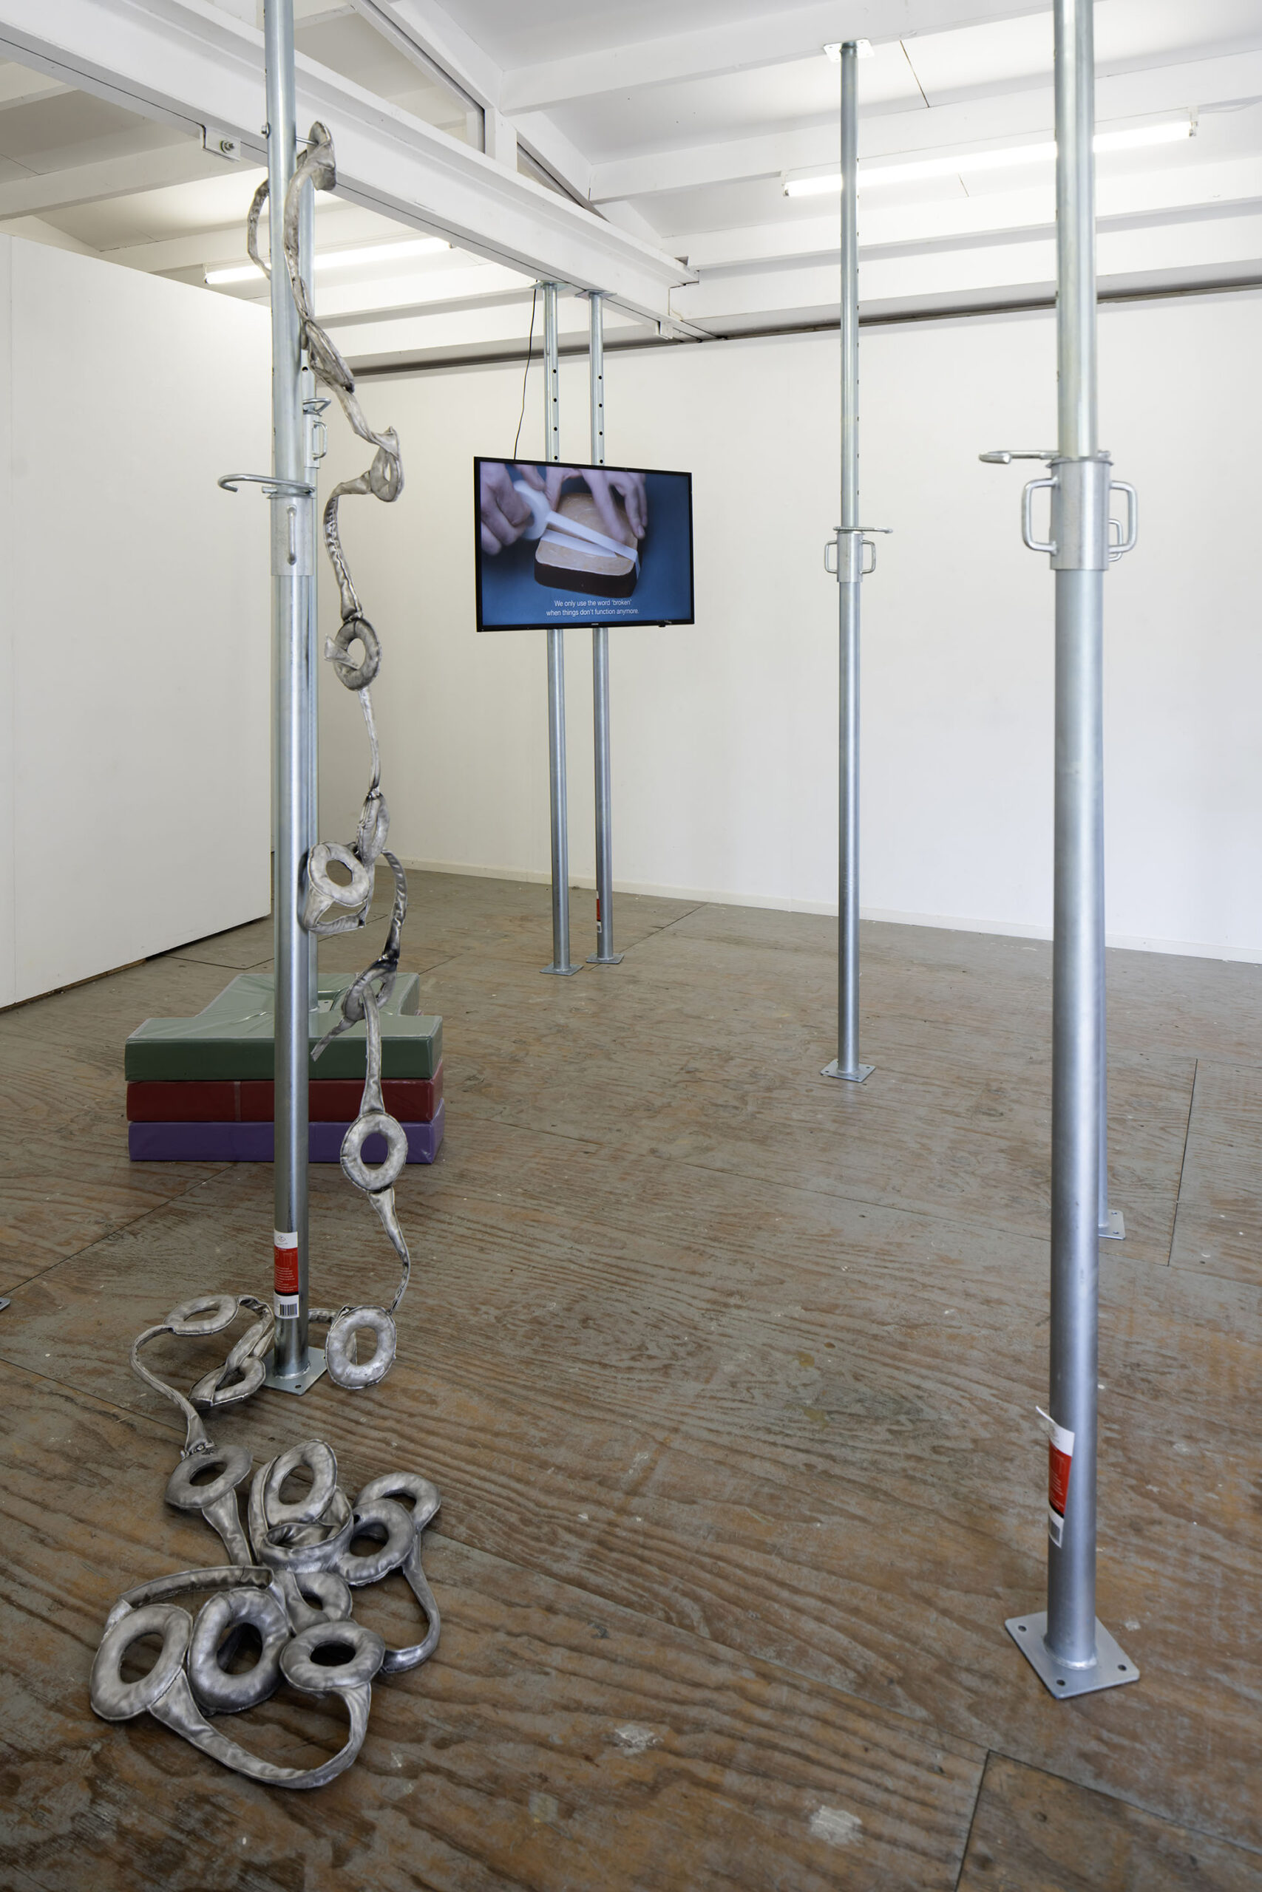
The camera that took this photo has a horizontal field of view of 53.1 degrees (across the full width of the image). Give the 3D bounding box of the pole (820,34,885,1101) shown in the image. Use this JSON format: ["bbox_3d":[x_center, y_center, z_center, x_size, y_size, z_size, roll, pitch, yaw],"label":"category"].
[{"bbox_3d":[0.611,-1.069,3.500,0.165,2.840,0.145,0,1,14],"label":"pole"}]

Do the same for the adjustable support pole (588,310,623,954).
[{"bbox_3d":[-0.106,-1.134,4.500,0.130,2.390,0.130,-1,1,12],"label":"adjustable support pole"}]

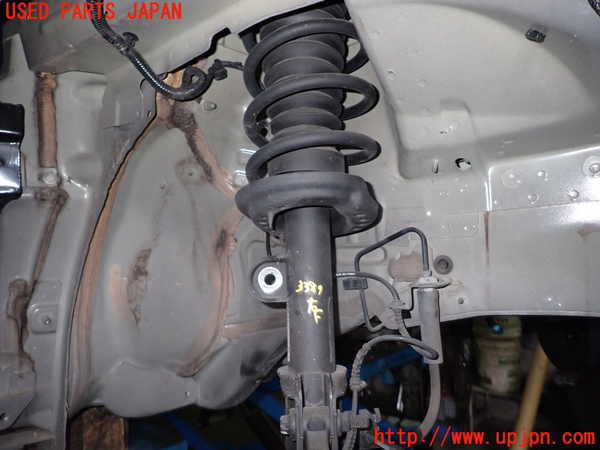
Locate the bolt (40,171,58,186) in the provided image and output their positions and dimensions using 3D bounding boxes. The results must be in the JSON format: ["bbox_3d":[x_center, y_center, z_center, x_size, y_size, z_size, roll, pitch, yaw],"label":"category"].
[{"bbox_3d":[-0.289,-0.054,0.500,0.019,0.019,0.012,2,5,-12],"label":"bolt"}]

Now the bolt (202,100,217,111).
[{"bbox_3d":[-0.129,-0.171,0.620,0.015,0.015,0.014,6,3,-31],"label":"bolt"}]

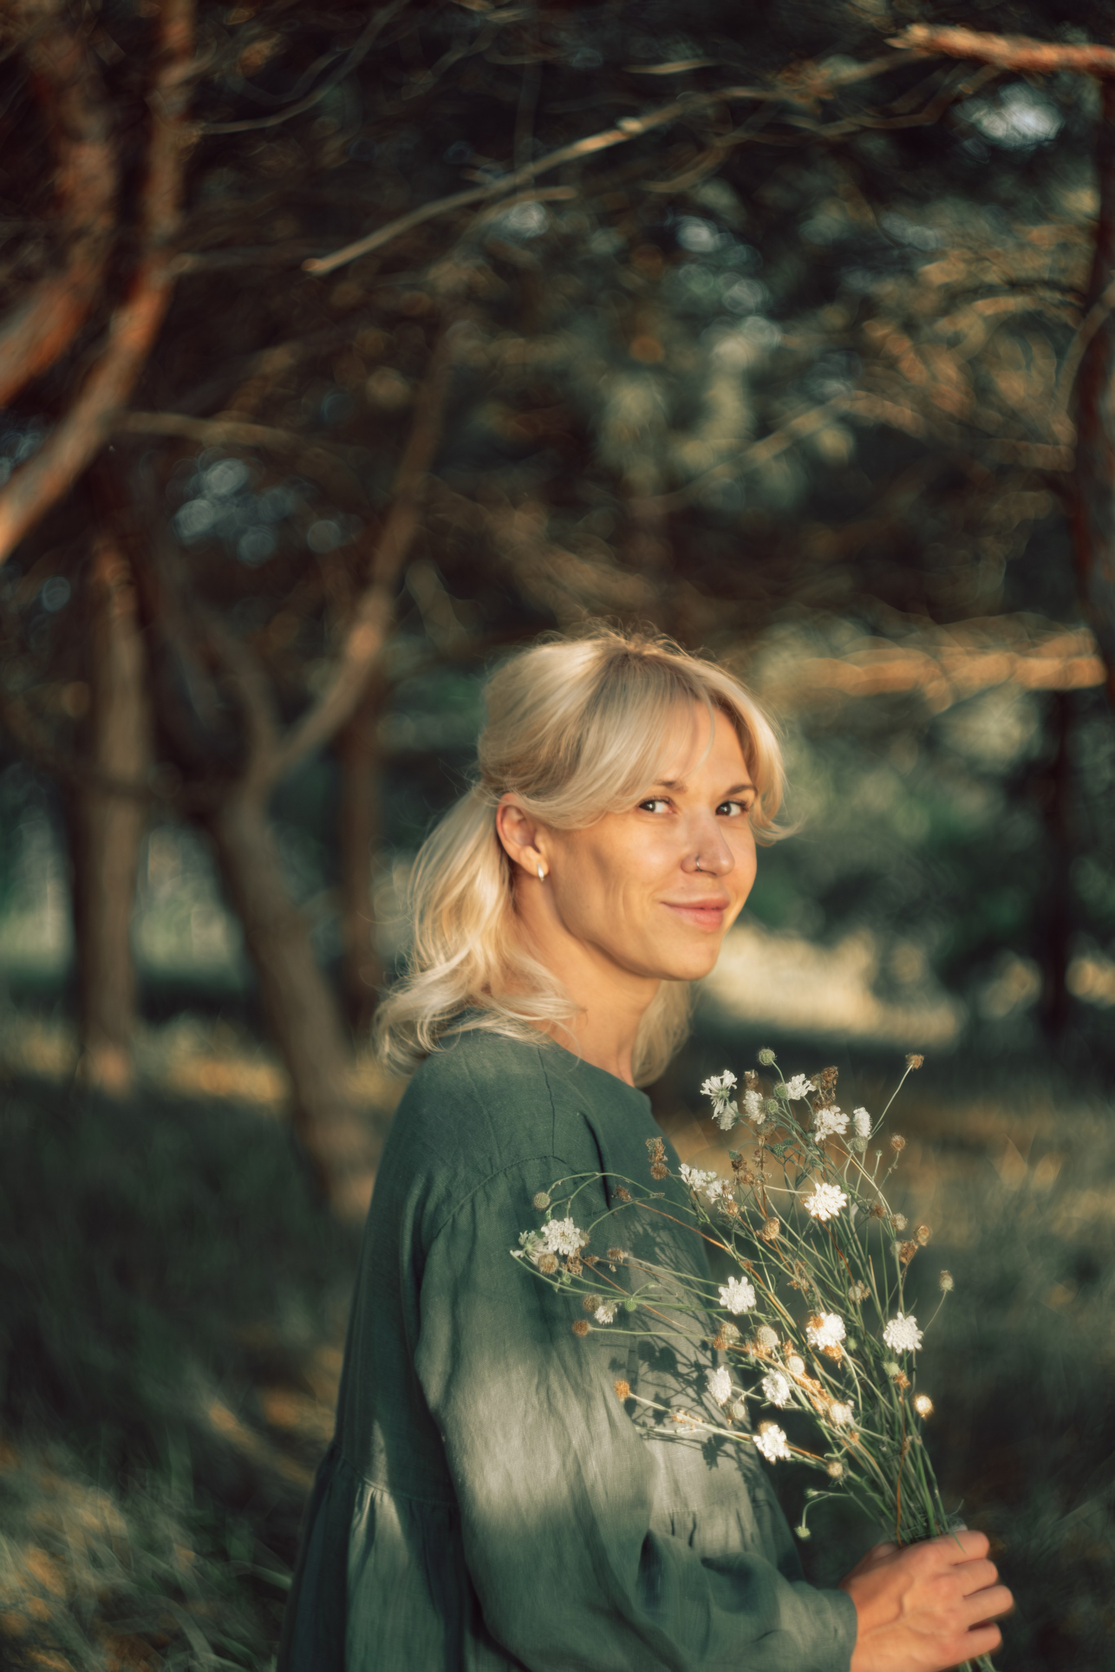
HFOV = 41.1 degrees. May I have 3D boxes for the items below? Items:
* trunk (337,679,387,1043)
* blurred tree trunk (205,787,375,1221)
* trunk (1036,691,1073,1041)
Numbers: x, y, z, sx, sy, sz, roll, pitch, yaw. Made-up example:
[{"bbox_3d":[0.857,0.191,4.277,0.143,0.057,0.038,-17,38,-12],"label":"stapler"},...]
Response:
[{"bbox_3d":[-1.262,0.114,9.600,0.310,2.360,0.310,0,0,0],"label":"trunk"},{"bbox_3d":[-0.946,0.599,5.300,0.310,1.540,0.310,-15,0,0],"label":"blurred tree trunk"},{"bbox_3d":[3.279,0.194,9.800,0.240,2.330,0.240,0,0,0],"label":"trunk"}]

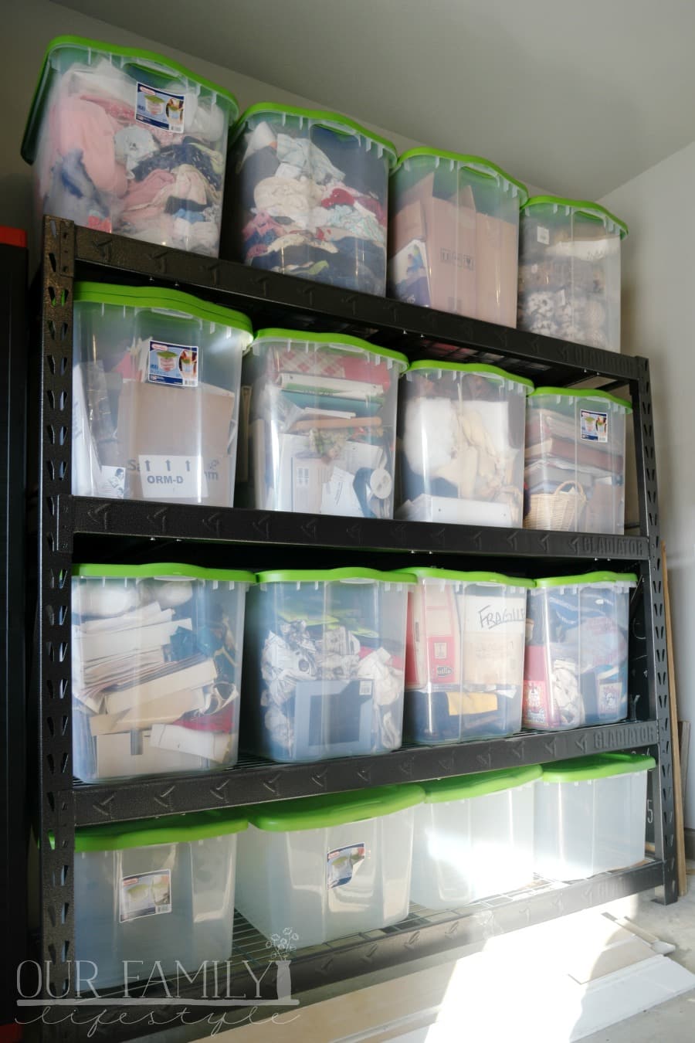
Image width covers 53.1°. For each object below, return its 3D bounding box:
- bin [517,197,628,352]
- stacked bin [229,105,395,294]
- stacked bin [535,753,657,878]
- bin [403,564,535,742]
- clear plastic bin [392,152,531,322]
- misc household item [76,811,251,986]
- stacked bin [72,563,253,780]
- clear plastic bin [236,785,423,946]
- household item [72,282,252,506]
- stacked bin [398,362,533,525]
[{"bbox_3d":[0.637,-0.789,2.571,0.465,0.460,0.570,4,-7,-29],"label":"bin"},{"bbox_3d":[-0.168,-0.848,2.142,0.465,0.490,0.585,3,-7,-28],"label":"stacked bin"},{"bbox_3d":[0.642,0.938,2.367,0.470,0.345,0.570,4,-7,-29],"label":"stacked bin"},{"bbox_3d":[0.283,0.412,2.246,0.465,0.490,0.585,3,-7,-28],"label":"bin"},{"bbox_3d":[0.284,-0.826,2.367,0.465,0.490,0.585,3,-7,-28],"label":"clear plastic bin"},{"bbox_3d":[-0.543,0.885,1.754,0.465,0.345,0.585,3,-7,-28],"label":"misc household item"},{"bbox_3d":[-0.579,0.367,1.847,0.465,0.480,0.570,4,-7,-29],"label":"stacked bin"},{"bbox_3d":[-0.152,0.891,1.953,0.470,0.345,0.570,4,-7,-31],"label":"clear plastic bin"},{"bbox_3d":[-0.555,-0.260,1.863,0.465,0.515,0.585,3,-7,-28],"label":"household item"},{"bbox_3d":[0.229,-0.198,2.310,0.465,0.460,0.570,4,-7,-29],"label":"stacked bin"}]

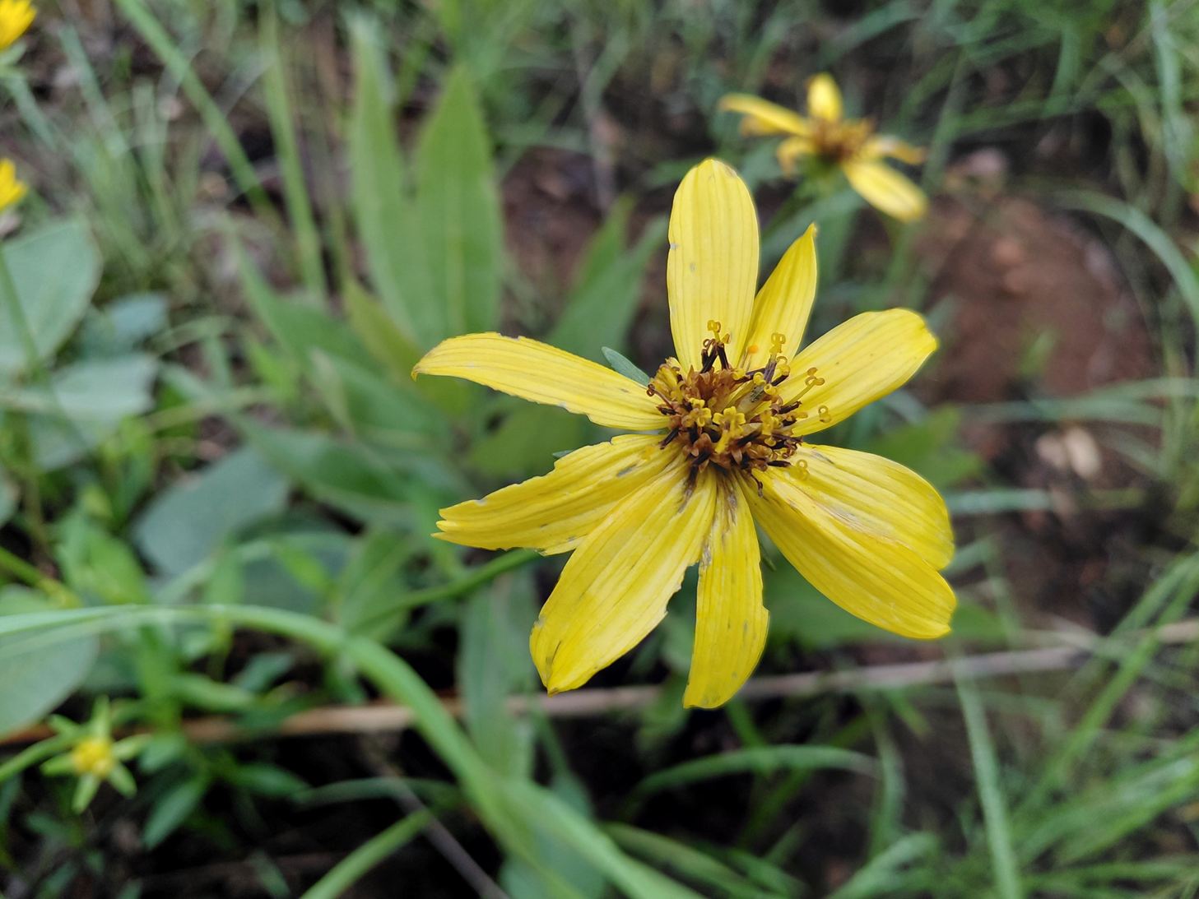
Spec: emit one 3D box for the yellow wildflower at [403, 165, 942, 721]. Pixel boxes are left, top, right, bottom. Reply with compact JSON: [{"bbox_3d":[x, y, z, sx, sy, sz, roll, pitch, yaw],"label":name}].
[{"bbox_3d":[0.013,-0.004,0.122,0.077,0.029,0.081,-17,72,-17],"label":"yellow wildflower"}]

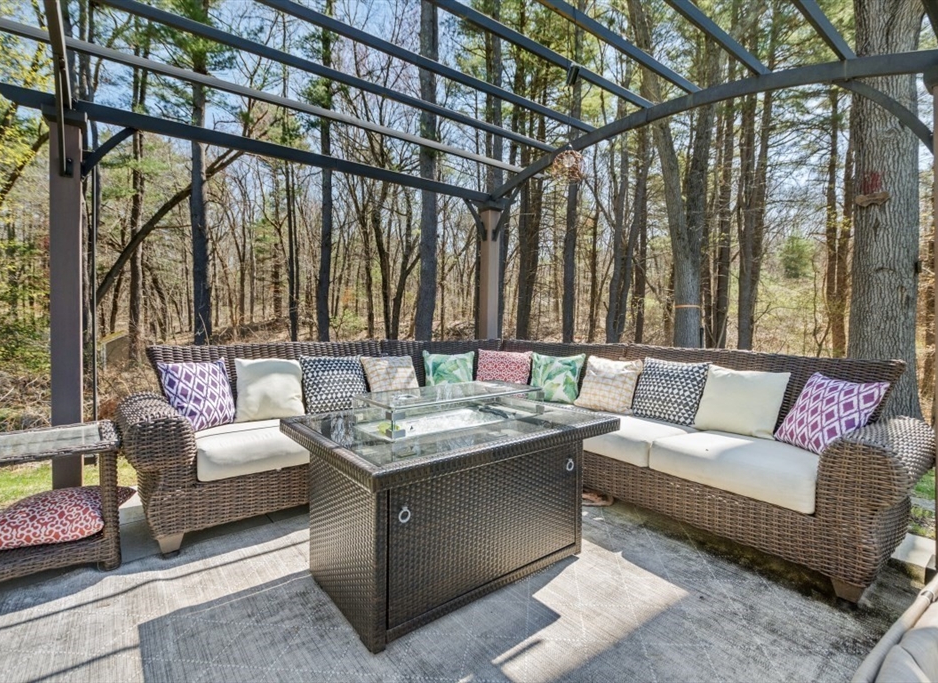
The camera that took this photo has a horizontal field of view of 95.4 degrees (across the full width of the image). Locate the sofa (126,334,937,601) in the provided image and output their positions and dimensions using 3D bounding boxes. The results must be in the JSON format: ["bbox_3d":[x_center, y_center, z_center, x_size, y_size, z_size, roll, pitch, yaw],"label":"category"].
[{"bbox_3d":[0.117,0.491,2.235,2.986,0.863,2.949,-1,3,-39],"label":"sofa"}]

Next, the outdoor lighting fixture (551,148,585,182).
[{"bbox_3d":[0.599,-1.060,2.570,0.200,0.200,0.200,1,2,0],"label":"outdoor lighting fixture"}]

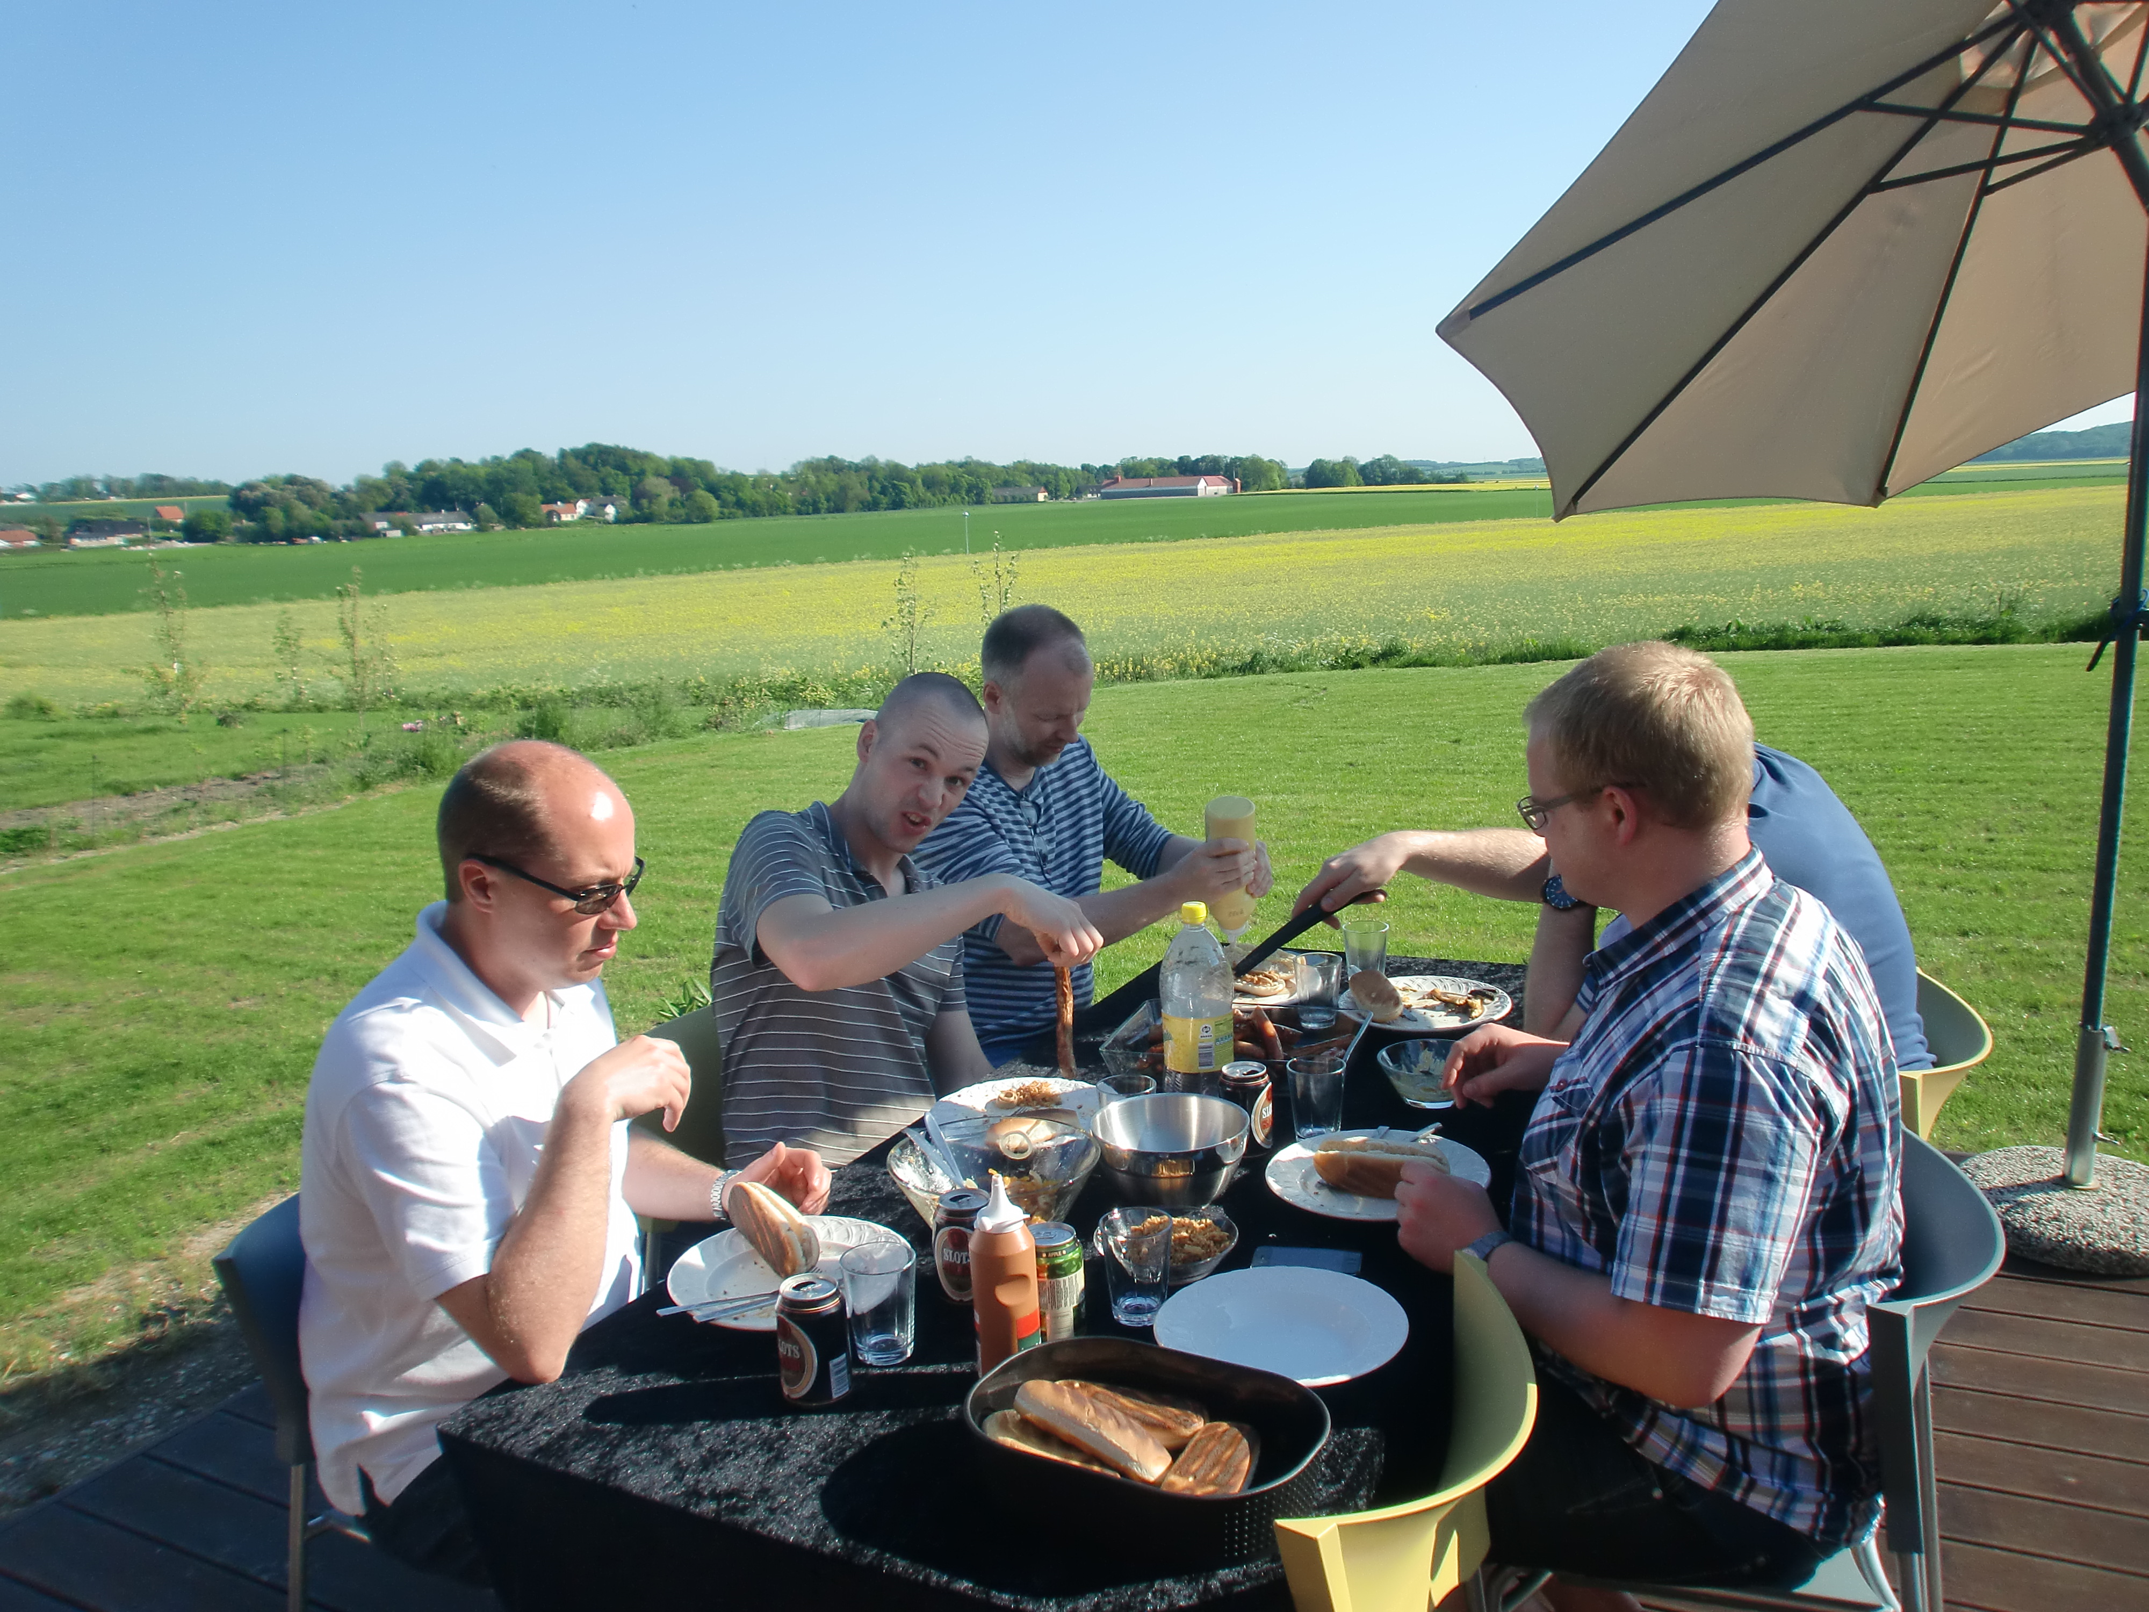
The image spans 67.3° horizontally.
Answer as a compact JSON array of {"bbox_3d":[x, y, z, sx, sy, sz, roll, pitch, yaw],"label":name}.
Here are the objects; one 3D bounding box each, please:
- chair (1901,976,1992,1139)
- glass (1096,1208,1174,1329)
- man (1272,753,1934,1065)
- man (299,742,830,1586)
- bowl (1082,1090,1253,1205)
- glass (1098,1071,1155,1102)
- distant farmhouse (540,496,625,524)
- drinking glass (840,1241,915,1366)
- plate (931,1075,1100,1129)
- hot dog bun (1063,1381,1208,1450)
[{"bbox_3d":[1.185,0.691,2.616,0.530,0.760,0.540,2,11,25],"label":"chair"},{"bbox_3d":[0.064,0.466,1.635,0.075,0.100,0.075,-1,11,0],"label":"glass"},{"bbox_3d":[0.867,0.459,2.506,0.900,1.220,0.600,3,12,23],"label":"man"},{"bbox_3d":[-0.505,0.585,1.769,0.740,1.320,0.550,2,11,17],"label":"man"},{"bbox_3d":[0.118,0.430,1.963,0.192,0.097,0.192,-2,10,0],"label":"bowl"},{"bbox_3d":[0.070,0.408,2.083,0.076,0.101,0.076,-2,10,0],"label":"glass"},{"bbox_3d":[-167.620,-100.686,550.000,28.500,8.800,14.000,-6,11,-17],"label":"distant farmhouse"},{"bbox_3d":[-0.195,0.510,1.647,0.075,0.102,0.075,-3,11,0],"label":"drinking glass"},{"bbox_3d":[-0.070,0.427,2.227,0.260,0.024,0.260,-2,10,0],"label":"plate"},{"bbox_3d":[0.046,0.530,1.400,0.155,0.040,0.048,5,13,32],"label":"hot dog bun"}]

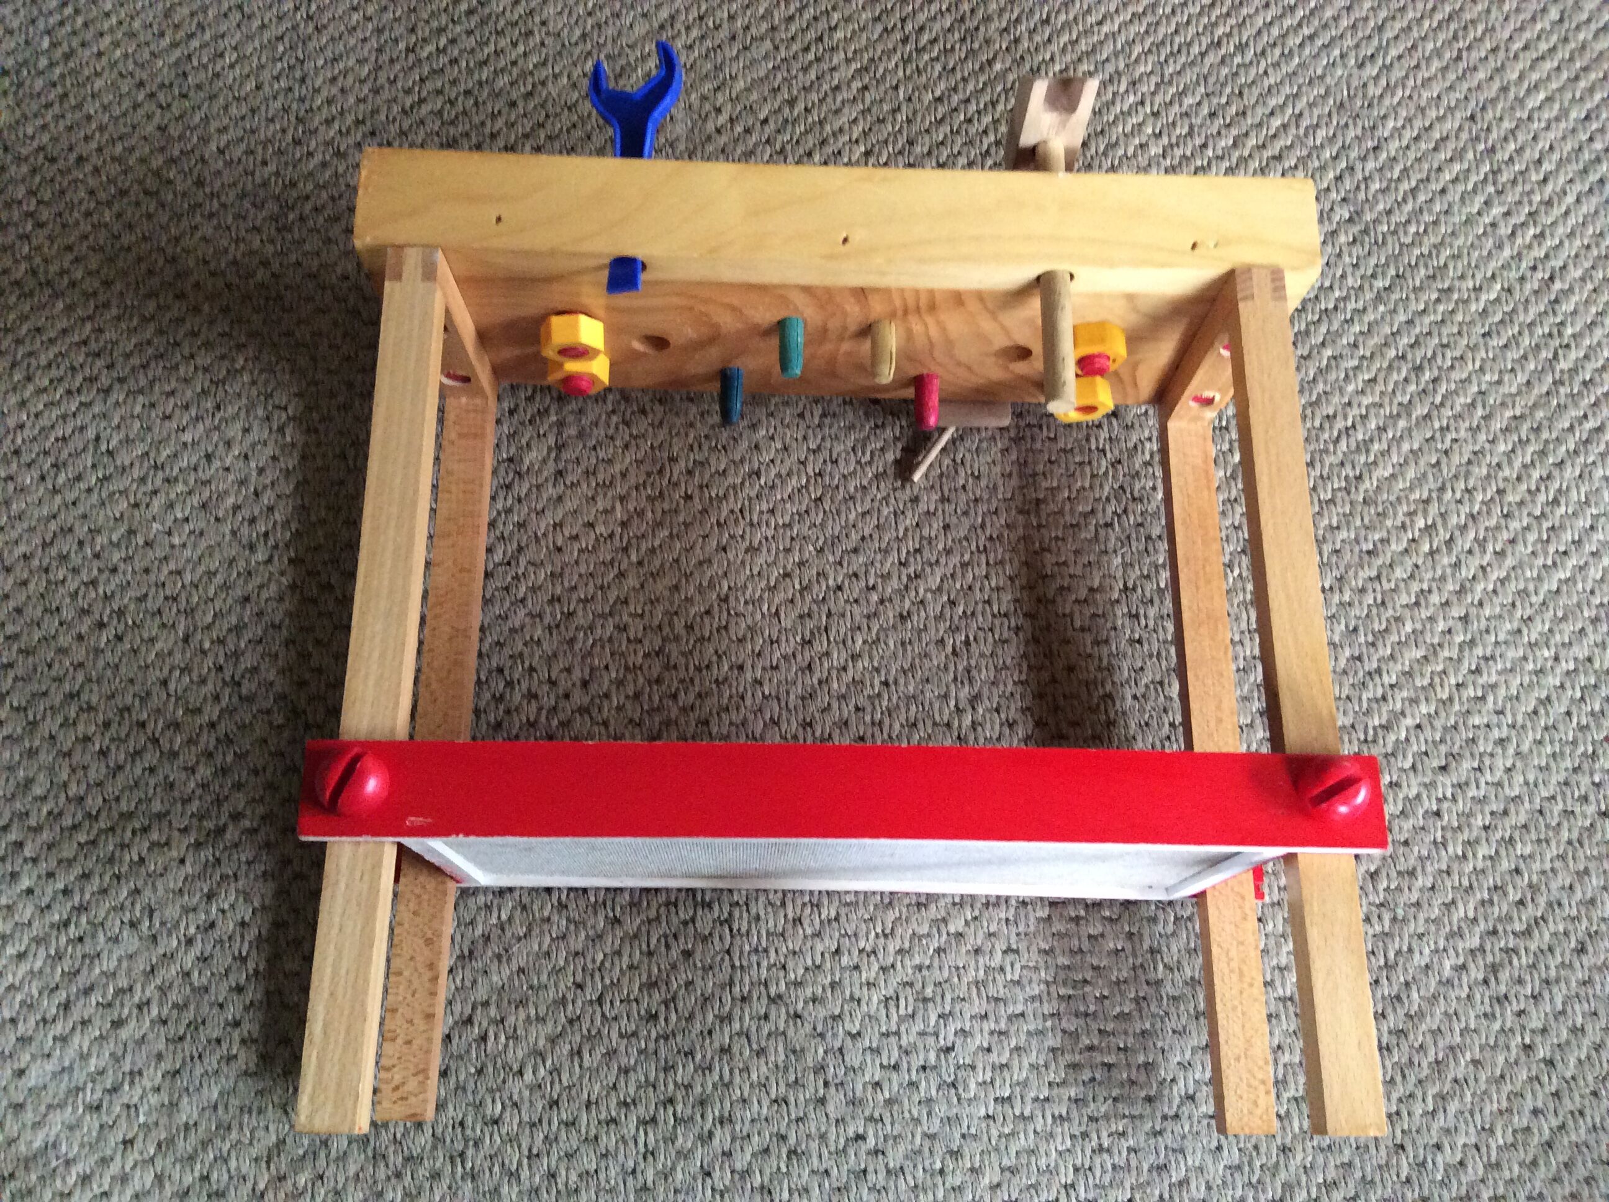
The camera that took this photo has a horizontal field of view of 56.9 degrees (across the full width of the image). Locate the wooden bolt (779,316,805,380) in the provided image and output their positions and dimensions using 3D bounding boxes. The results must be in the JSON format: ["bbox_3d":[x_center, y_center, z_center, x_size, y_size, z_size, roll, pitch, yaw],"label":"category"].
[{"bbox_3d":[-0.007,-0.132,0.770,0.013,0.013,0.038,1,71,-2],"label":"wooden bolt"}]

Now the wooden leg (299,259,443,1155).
[{"bbox_3d":[-0.187,0.023,0.653,0.024,0.018,0.395,1,72,-2],"label":"wooden leg"}]

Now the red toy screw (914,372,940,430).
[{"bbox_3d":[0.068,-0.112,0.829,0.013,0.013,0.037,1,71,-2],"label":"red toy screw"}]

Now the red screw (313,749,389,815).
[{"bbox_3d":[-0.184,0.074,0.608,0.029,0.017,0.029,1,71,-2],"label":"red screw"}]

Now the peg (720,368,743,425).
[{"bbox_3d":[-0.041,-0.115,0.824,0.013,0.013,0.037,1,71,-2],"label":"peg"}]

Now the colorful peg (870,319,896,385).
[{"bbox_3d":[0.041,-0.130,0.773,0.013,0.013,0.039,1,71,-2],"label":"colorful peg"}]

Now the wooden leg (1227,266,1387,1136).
[{"bbox_3d":[0.220,0.029,0.661,0.024,0.018,0.395,1,71,-2],"label":"wooden leg"}]

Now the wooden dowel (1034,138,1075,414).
[{"bbox_3d":[0.123,-0.163,0.732,0.015,0.015,0.157,1,71,-2],"label":"wooden dowel"}]

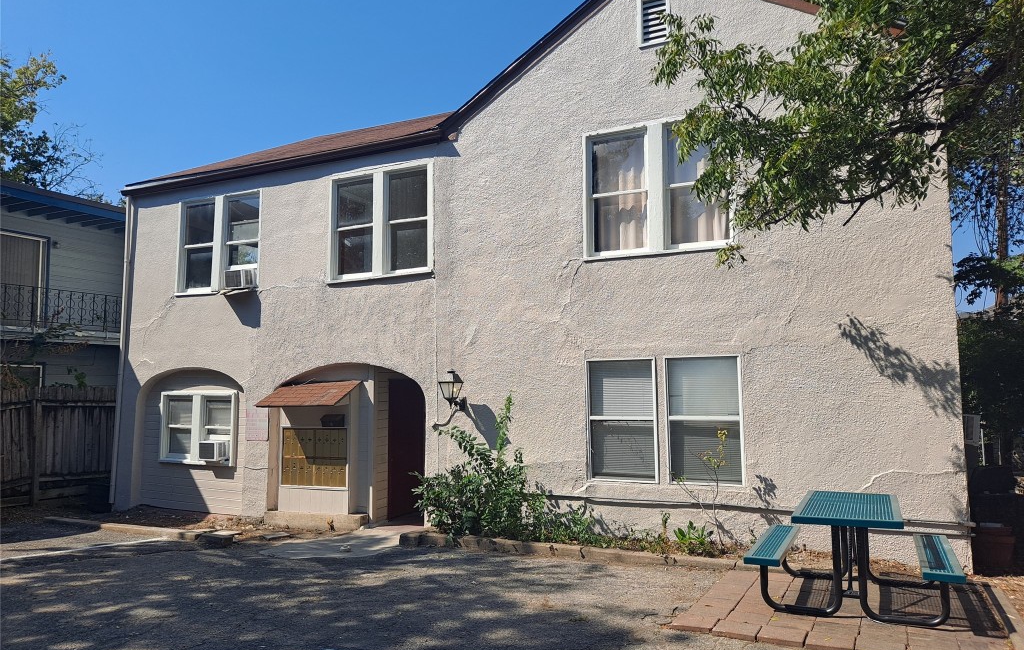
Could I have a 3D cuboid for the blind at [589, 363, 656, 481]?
[{"bbox_3d":[1.293,1.129,8.701,0.870,1.420,0.100,-4,-8,26],"label":"blind"}]

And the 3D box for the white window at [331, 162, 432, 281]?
[{"bbox_3d":[-1.895,-1.458,10.611,1.820,1.580,0.120,-4,-8,26],"label":"white window"}]

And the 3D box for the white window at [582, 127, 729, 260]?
[{"bbox_3d":[1.675,-1.638,8.826,1.760,1.600,0.120,-4,-8,26],"label":"white window"}]

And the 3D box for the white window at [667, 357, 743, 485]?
[{"bbox_3d":[2.142,1.074,8.278,0.870,1.420,0.100,-4,-8,26],"label":"white window"}]

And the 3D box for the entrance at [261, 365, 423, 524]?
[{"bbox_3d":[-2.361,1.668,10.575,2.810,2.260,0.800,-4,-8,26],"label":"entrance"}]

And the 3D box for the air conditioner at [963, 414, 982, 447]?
[{"bbox_3d":[5.004,1.197,8.313,0.450,0.340,0.460,-4,-8,26],"label":"air conditioner"}]

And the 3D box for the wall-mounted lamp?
[{"bbox_3d":[-0.781,0.972,9.511,0.280,0.750,0.420,-4,-8,26],"label":"wall-mounted lamp"}]

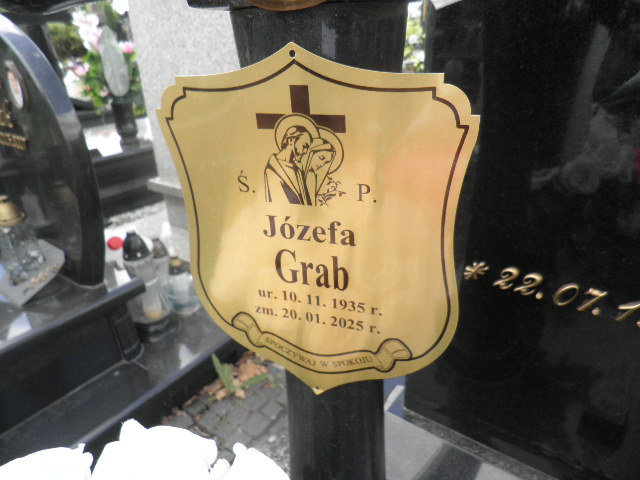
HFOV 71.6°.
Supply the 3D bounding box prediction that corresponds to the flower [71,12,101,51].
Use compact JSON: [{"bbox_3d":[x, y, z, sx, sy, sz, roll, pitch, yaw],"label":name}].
[{"bbox_3d":[-1.295,-1.151,2.450,0.140,0.200,0.130,-13,28,-22],"label":"flower"}]

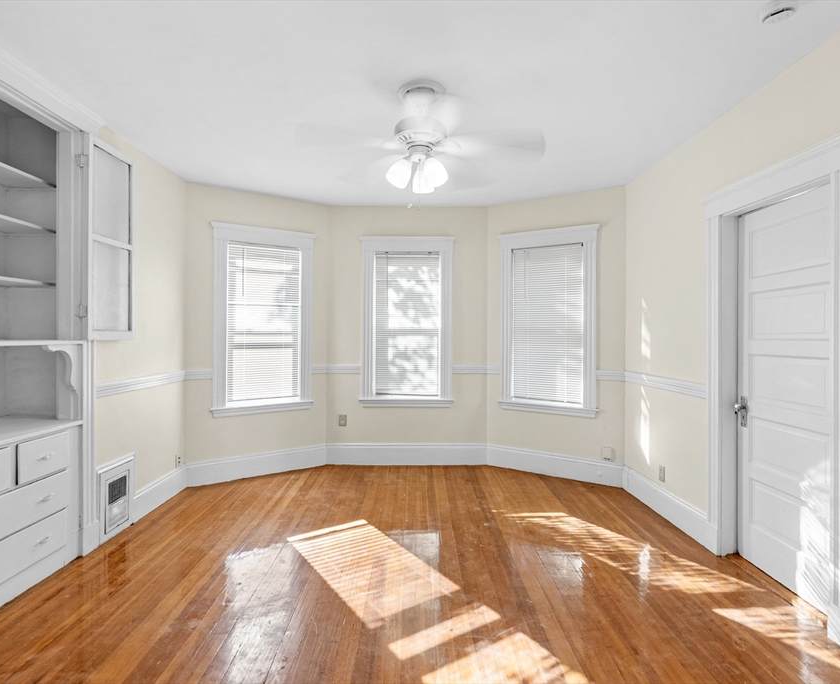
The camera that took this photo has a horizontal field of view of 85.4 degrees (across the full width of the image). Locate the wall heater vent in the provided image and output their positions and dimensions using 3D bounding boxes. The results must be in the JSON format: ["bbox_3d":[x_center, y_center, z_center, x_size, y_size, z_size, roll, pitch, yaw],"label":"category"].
[{"bbox_3d":[-2.013,1.036,3.021,0.045,0.475,0.360,0,1,0],"label":"wall heater vent"}]

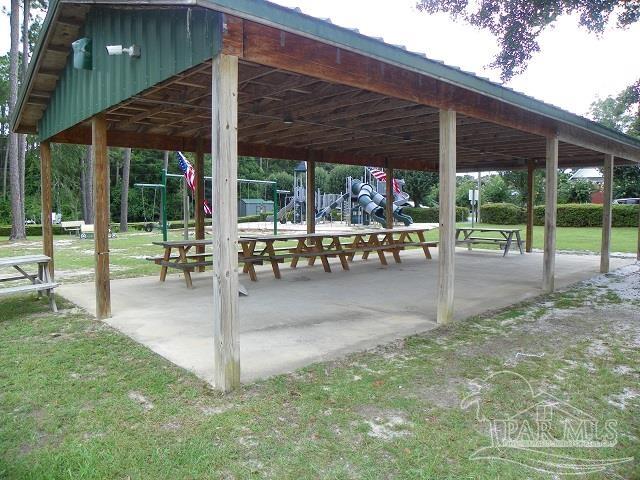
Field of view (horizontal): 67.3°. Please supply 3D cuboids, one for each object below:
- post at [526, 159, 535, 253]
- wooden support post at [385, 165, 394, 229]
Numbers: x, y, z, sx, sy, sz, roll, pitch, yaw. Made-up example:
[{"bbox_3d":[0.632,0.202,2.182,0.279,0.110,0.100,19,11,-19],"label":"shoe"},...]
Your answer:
[{"bbox_3d":[6.139,-0.907,14.036,0.145,2.660,0.145,-4,6,-42],"label":"post"},{"bbox_3d":[2.071,-0.902,14.220,0.145,2.517,0.145,-4,6,-42],"label":"wooden support post"}]

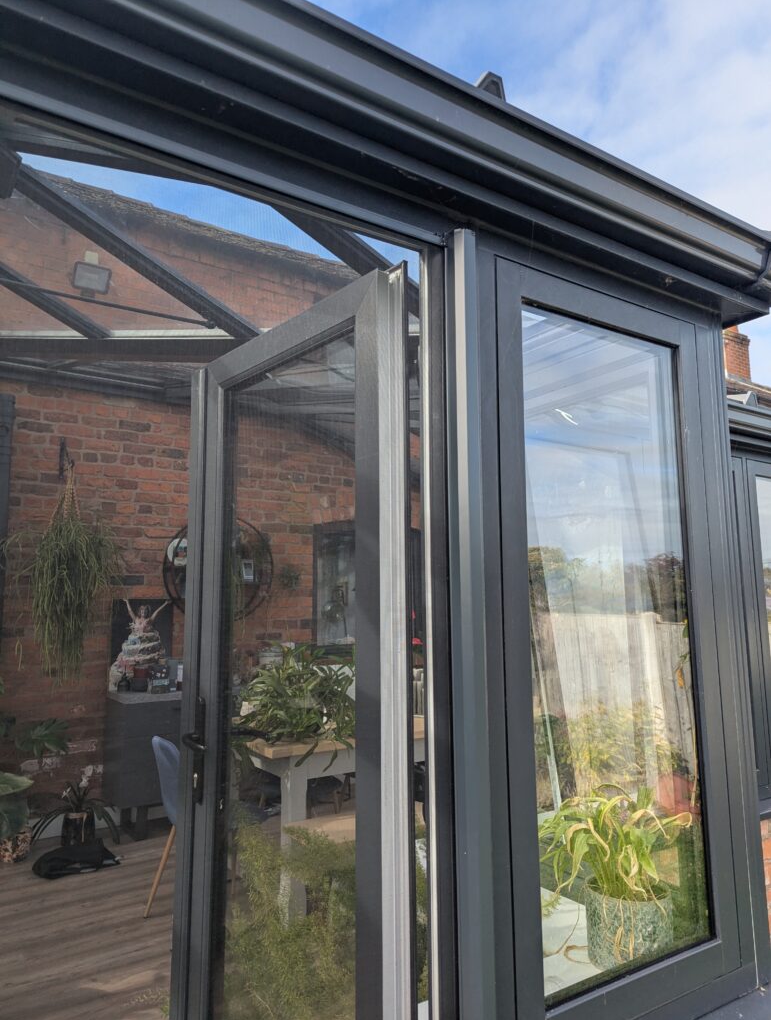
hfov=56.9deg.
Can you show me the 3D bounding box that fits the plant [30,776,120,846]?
[{"bbox_3d":[-1.860,1.813,4.265,0.500,0.390,0.460,4,-9,-27],"label":"plant"}]

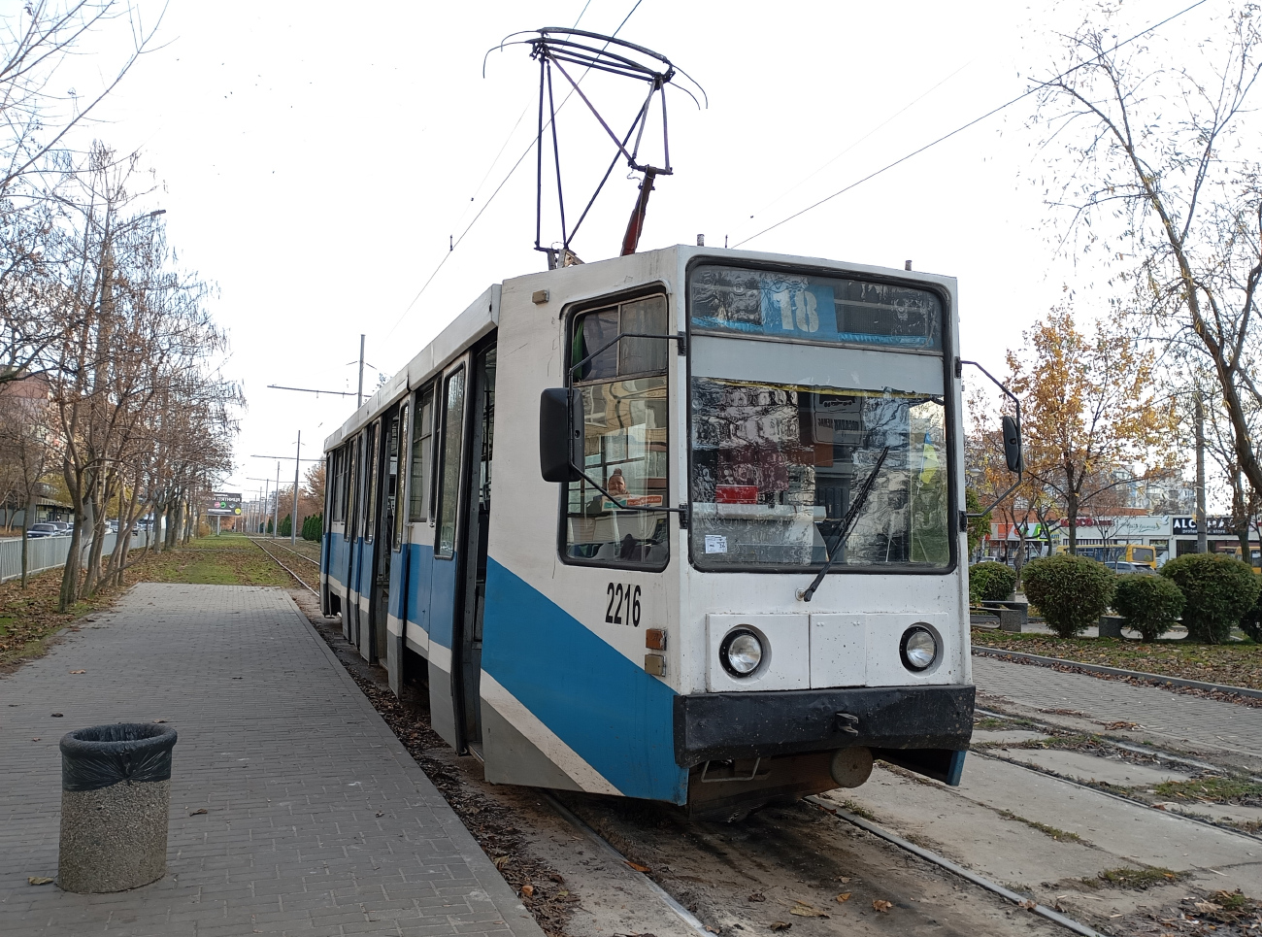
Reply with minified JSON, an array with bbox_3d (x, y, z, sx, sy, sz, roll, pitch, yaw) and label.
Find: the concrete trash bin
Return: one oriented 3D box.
[{"bbox_3d":[-2.183,1.427,4.341,0.443,0.593,0.443,4,-4,-21],"label":"concrete trash bin"}]

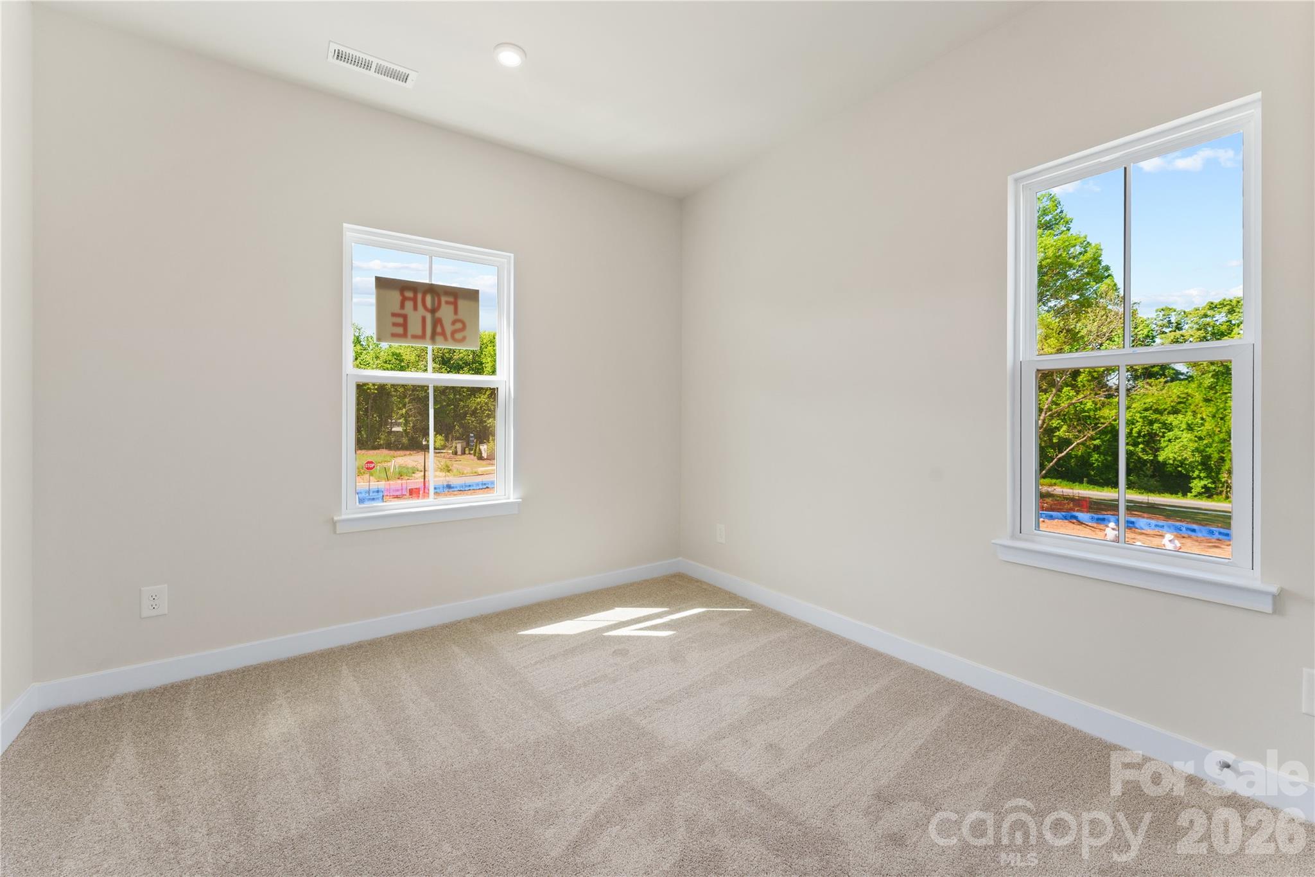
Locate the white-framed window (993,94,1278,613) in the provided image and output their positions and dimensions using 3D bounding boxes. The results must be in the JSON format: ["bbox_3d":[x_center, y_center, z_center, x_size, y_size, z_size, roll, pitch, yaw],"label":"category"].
[{"bbox_3d":[1.637,-0.270,1.827,0.120,1.563,0.740,-1,2,-36],"label":"white-framed window"}]

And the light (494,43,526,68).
[{"bbox_3d":[-0.644,-1.666,2.229,0.148,0.026,0.148,0,1,0],"label":"light"}]

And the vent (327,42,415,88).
[{"bbox_3d":[-1.284,-1.674,2.314,0.348,0.020,0.150,-1,2,-34],"label":"vent"}]

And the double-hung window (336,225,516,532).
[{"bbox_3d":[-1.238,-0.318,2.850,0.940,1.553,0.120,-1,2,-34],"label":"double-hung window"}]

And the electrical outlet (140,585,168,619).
[{"bbox_3d":[-2.158,0.699,2.193,0.080,0.126,0.010,-1,2,-34],"label":"electrical outlet"}]

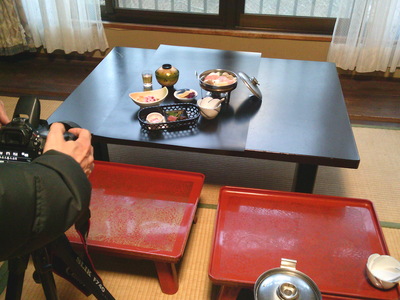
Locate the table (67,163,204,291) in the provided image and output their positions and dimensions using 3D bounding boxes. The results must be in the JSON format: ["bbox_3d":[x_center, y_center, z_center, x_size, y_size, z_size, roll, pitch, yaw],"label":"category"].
[{"bbox_3d":[-0.289,0.275,1.493,0.553,0.220,0.412,6,37,8],"label":"table"}]

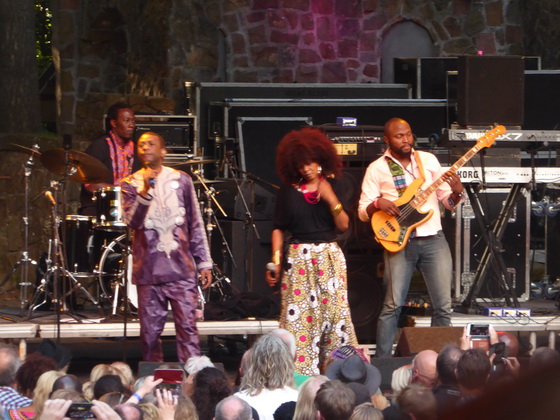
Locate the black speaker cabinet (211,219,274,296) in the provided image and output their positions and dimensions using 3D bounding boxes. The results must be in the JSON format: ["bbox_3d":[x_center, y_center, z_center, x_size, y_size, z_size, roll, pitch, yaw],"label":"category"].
[{"bbox_3d":[-0.141,0.345,37.600,0.580,0.580,0.550,-1,4,-15],"label":"black speaker cabinet"}]

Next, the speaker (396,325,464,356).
[{"bbox_3d":[1.090,0.950,34.150,0.570,0.360,0.460,-1,4,-17],"label":"speaker"}]

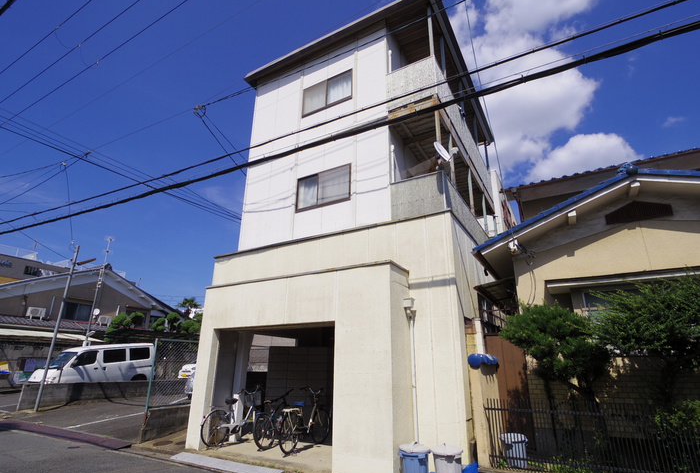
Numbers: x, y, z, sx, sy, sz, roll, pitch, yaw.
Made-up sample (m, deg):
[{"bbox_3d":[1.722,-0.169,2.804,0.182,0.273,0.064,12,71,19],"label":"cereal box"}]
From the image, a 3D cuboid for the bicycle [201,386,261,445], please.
[{"bbox_3d":[-2.337,3.811,7.329,0.580,1.050,1.770,-16,-25,39],"label":"bicycle"}]

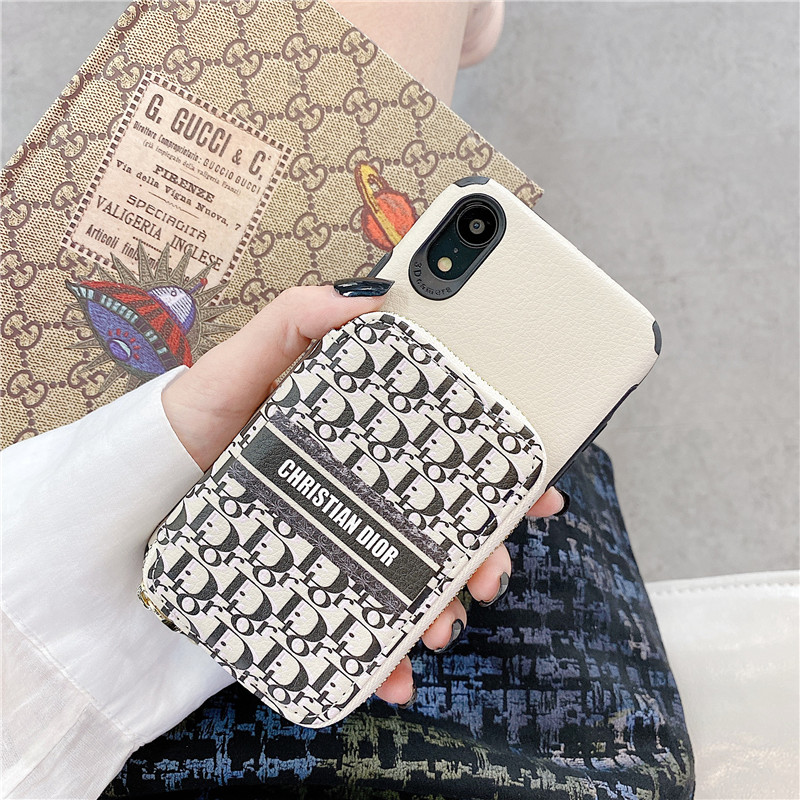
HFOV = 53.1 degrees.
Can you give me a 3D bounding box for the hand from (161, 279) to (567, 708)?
[{"bbox_3d":[-0.012,0.024,0.250,0.120,0.065,0.100,42,88,-4],"label":"hand"}]

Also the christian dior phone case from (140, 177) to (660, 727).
[{"bbox_3d":[0.002,0.015,0.234,0.080,0.027,0.156,41,88,-4],"label":"christian dior phone case"}]

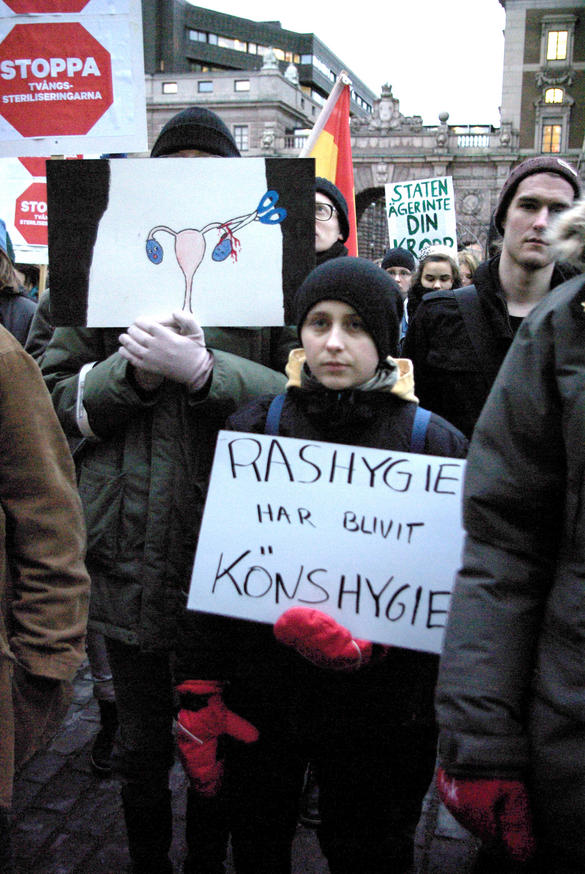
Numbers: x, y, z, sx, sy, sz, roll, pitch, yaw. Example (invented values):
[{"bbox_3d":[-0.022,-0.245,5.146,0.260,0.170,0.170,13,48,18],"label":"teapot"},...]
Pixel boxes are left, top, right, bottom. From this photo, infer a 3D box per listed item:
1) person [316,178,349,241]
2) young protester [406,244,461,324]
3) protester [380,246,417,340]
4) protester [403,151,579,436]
[{"bbox_3d":[0.061,0.137,3.000,0.520,1.850,0.340,3,13,12],"label":"person"},{"bbox_3d":[0.620,-0.032,4.277,0.480,1.640,0.330,1,13,3],"label":"young protester"},{"bbox_3d":[0.566,-0.209,5.175,0.470,1.620,0.320,2,13,6],"label":"protester"},{"bbox_3d":[0.526,0.287,2.301,0.560,1.860,0.360,-2,13,-10],"label":"protester"}]

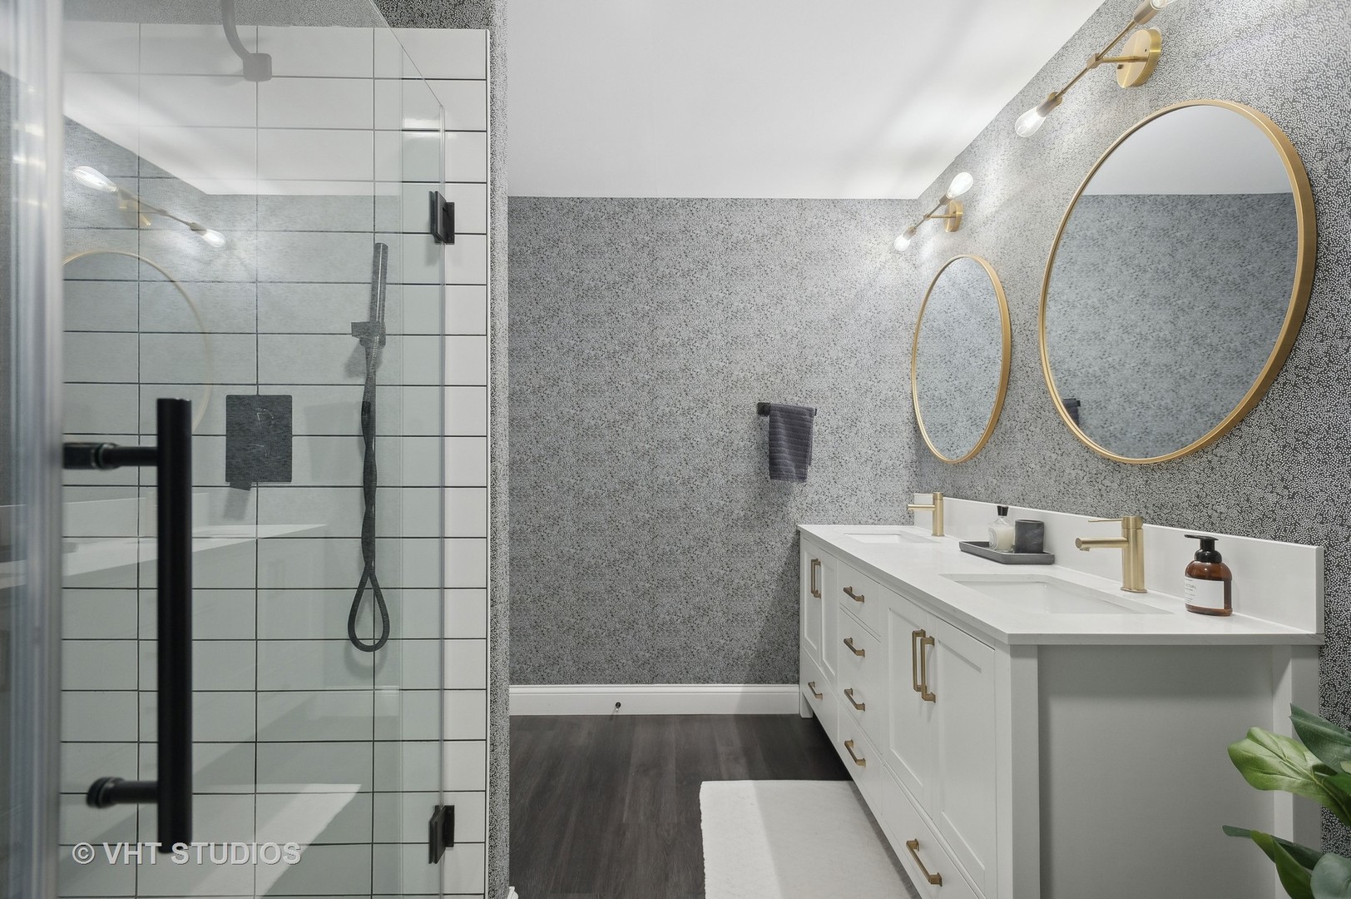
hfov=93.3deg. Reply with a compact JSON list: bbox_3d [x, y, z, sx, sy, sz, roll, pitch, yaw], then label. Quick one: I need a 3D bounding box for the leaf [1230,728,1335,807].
[{"bbox_3d":[0.889,0.465,0.930,0.130,0.115,0.090,-1,-1,44],"label":"leaf"}]

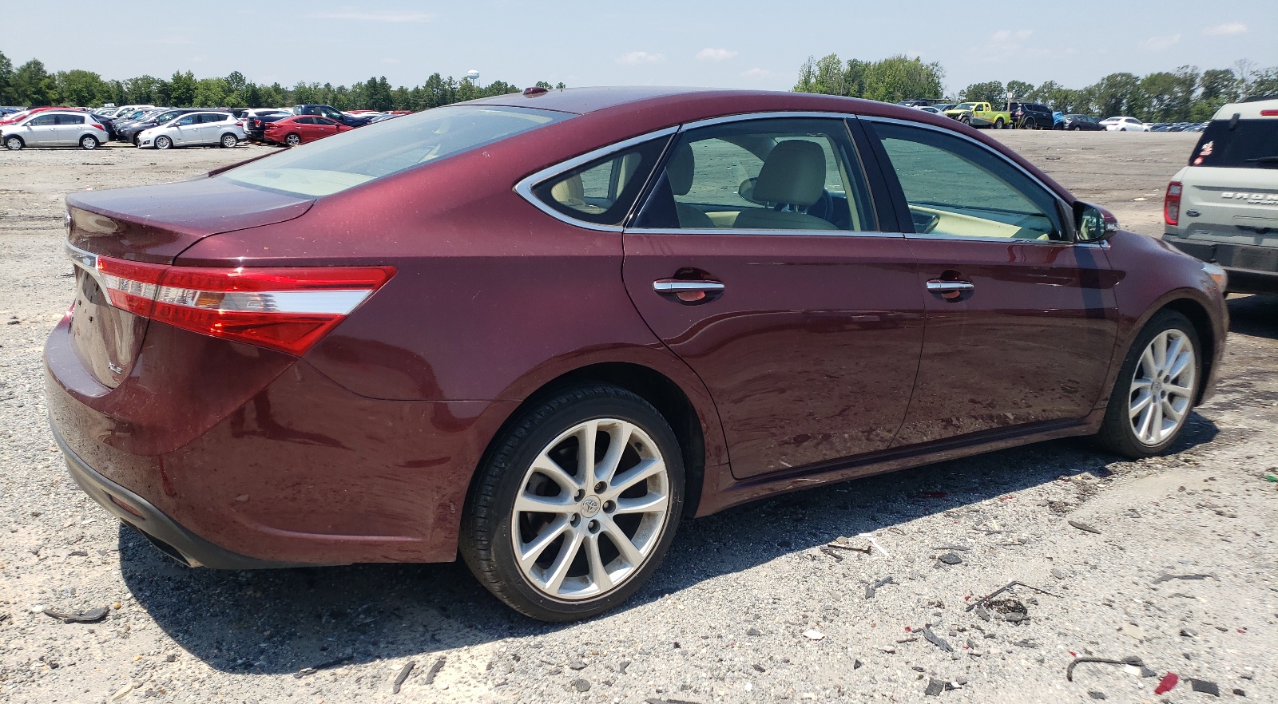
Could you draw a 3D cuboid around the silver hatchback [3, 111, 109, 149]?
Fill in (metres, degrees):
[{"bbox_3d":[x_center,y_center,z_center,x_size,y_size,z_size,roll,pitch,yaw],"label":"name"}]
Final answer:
[{"bbox_3d":[-23.850,-9.030,39.100,4.270,1.535,1.700,-6,15,-24],"label":"silver hatchback"}]

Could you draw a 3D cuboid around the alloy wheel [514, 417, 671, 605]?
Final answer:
[{"bbox_3d":[-0.172,0.402,2.624,0.495,0.495,0.200,-7,14,-33],"label":"alloy wheel"}]

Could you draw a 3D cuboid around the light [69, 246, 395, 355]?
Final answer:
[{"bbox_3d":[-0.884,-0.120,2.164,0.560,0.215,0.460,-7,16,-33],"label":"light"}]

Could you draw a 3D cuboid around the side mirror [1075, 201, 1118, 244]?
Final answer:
[{"bbox_3d":[1.653,-0.467,3.467,0.125,0.150,0.190,-7,15,-33],"label":"side mirror"}]

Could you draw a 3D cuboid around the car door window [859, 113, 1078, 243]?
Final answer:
[{"bbox_3d":[1.204,-0.601,3.404,1.082,0.456,0.075,-5,-10,-35],"label":"car door window"}]

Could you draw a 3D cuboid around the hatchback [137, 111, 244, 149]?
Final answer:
[{"bbox_3d":[-19.943,-9.895,42.664,4.400,1.600,1.830,-8,16,-33],"label":"hatchback"}]

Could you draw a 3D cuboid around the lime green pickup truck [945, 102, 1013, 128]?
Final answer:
[{"bbox_3d":[22.830,-16.030,65.080,5.250,1.760,1.850,-8,16,-30],"label":"lime green pickup truck"}]

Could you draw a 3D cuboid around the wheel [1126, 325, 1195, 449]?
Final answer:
[{"bbox_3d":[2.178,0.130,4.163,0.495,0.495,0.200,-6,15,-31],"label":"wheel"}]

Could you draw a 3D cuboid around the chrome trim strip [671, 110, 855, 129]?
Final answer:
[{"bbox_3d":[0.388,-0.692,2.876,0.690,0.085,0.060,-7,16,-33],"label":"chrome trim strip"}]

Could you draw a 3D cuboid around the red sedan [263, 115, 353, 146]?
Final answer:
[{"bbox_3d":[-15.120,-10.380,45.100,4.560,1.440,1.800,-8,16,-30],"label":"red sedan"}]

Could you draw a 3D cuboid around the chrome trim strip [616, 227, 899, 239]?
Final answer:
[{"bbox_3d":[0.407,-0.345,2.788,1.070,0.022,0.022,-3,13,-33],"label":"chrome trim strip"}]

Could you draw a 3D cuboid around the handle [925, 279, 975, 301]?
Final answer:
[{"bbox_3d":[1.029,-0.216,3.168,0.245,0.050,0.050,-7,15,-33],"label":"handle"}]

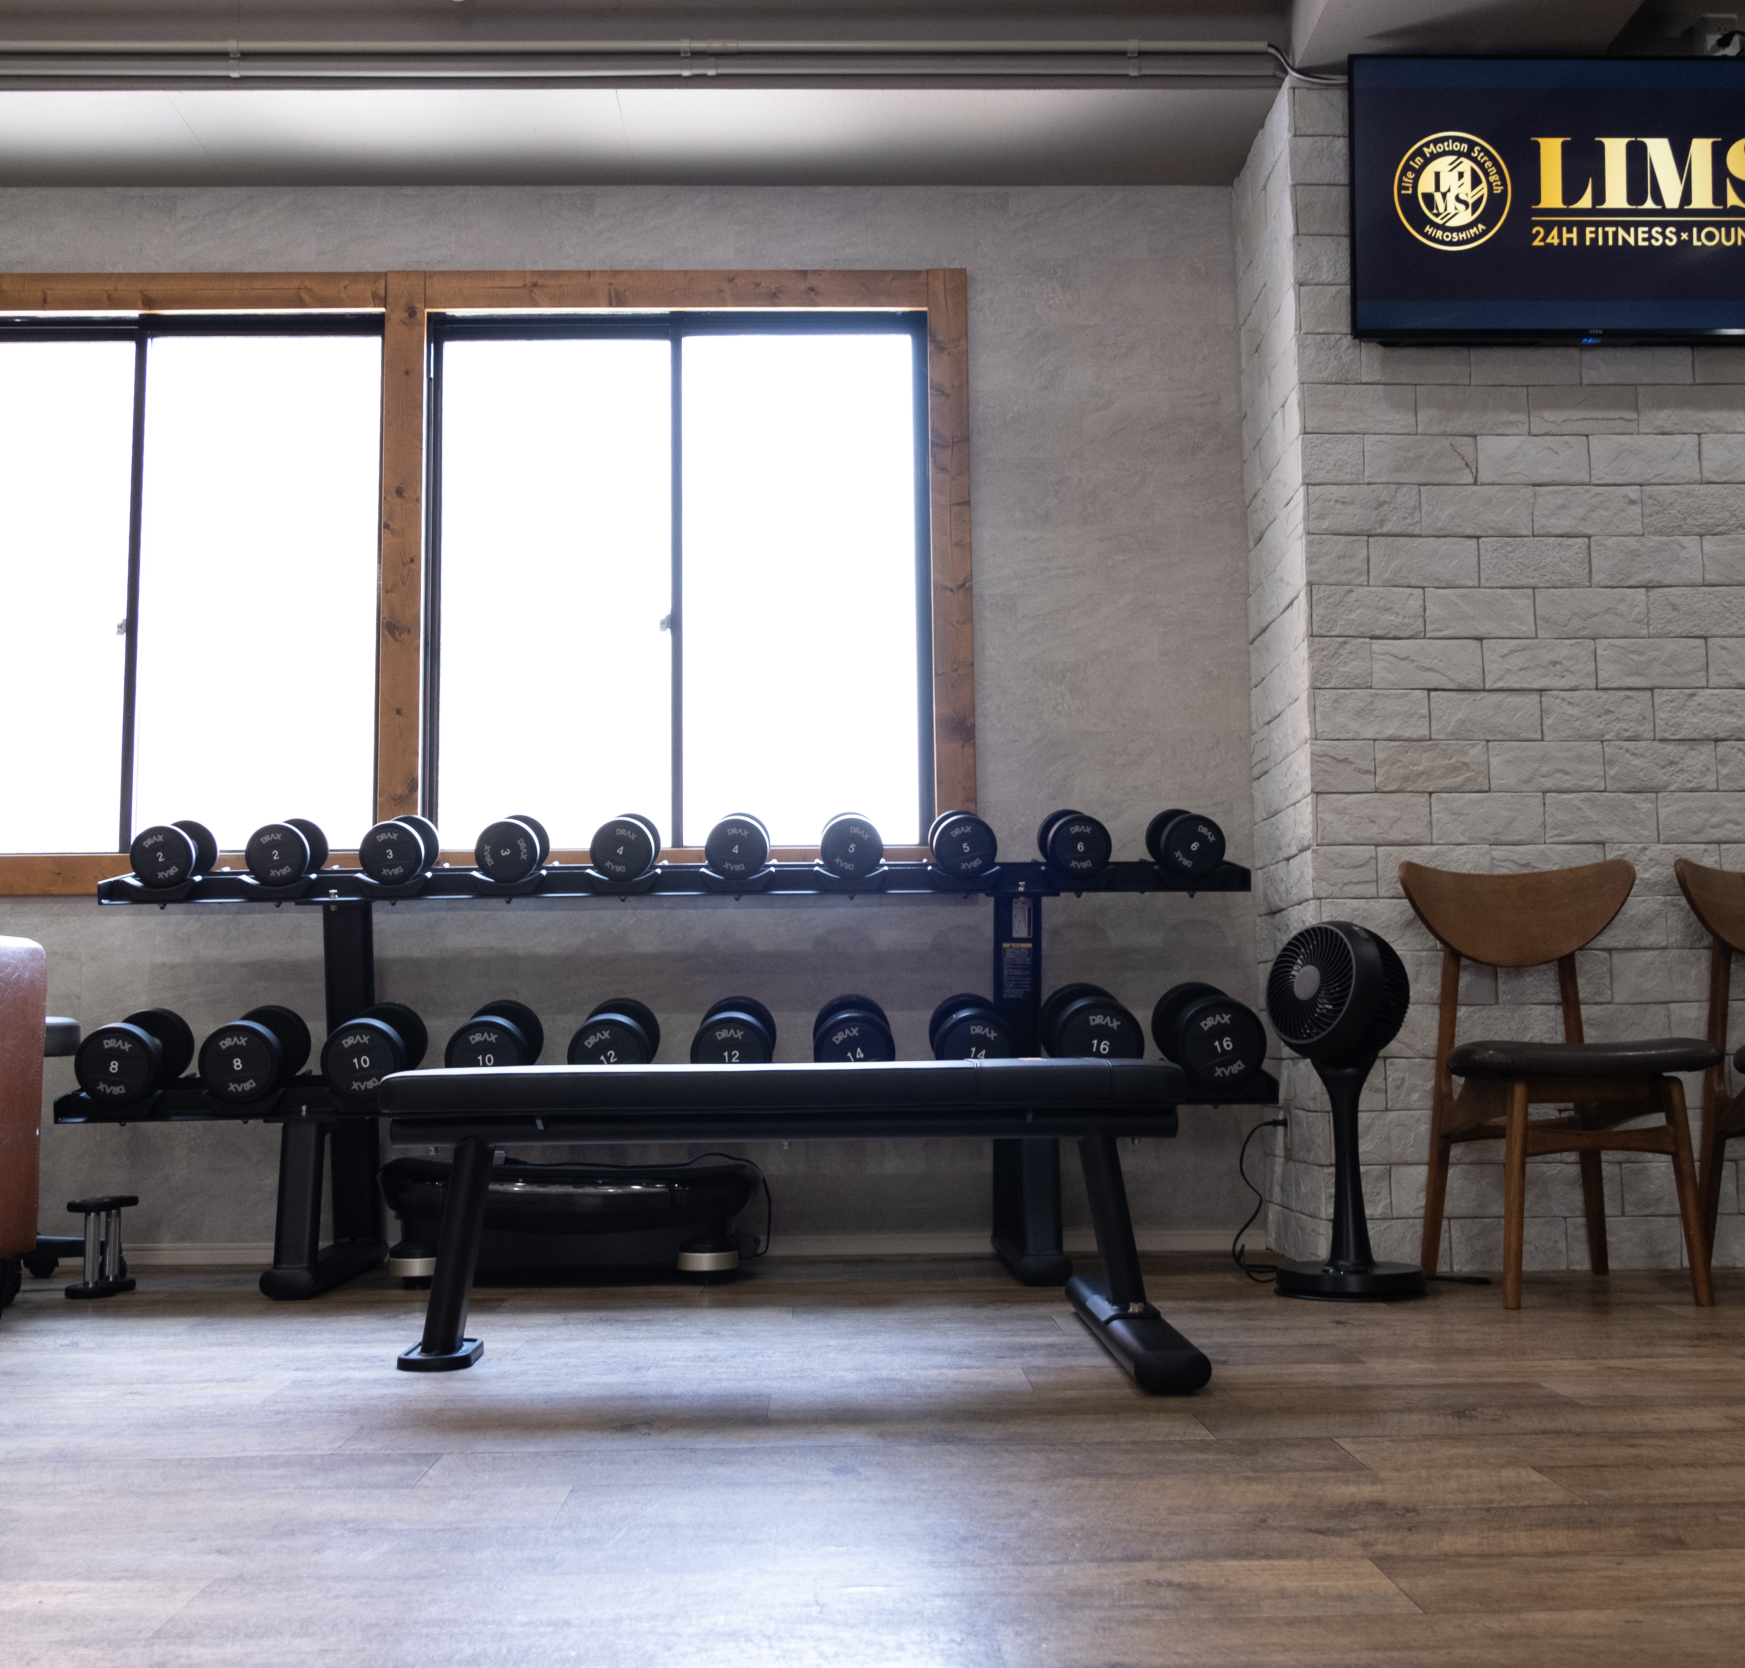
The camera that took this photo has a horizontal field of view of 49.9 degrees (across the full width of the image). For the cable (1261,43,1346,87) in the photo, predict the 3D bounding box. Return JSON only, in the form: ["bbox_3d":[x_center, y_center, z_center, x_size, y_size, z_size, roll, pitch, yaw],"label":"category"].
[{"bbox_3d":[0.857,-1.523,3.713,0.160,0.080,0.040,-1,-6,-1],"label":"cable"}]

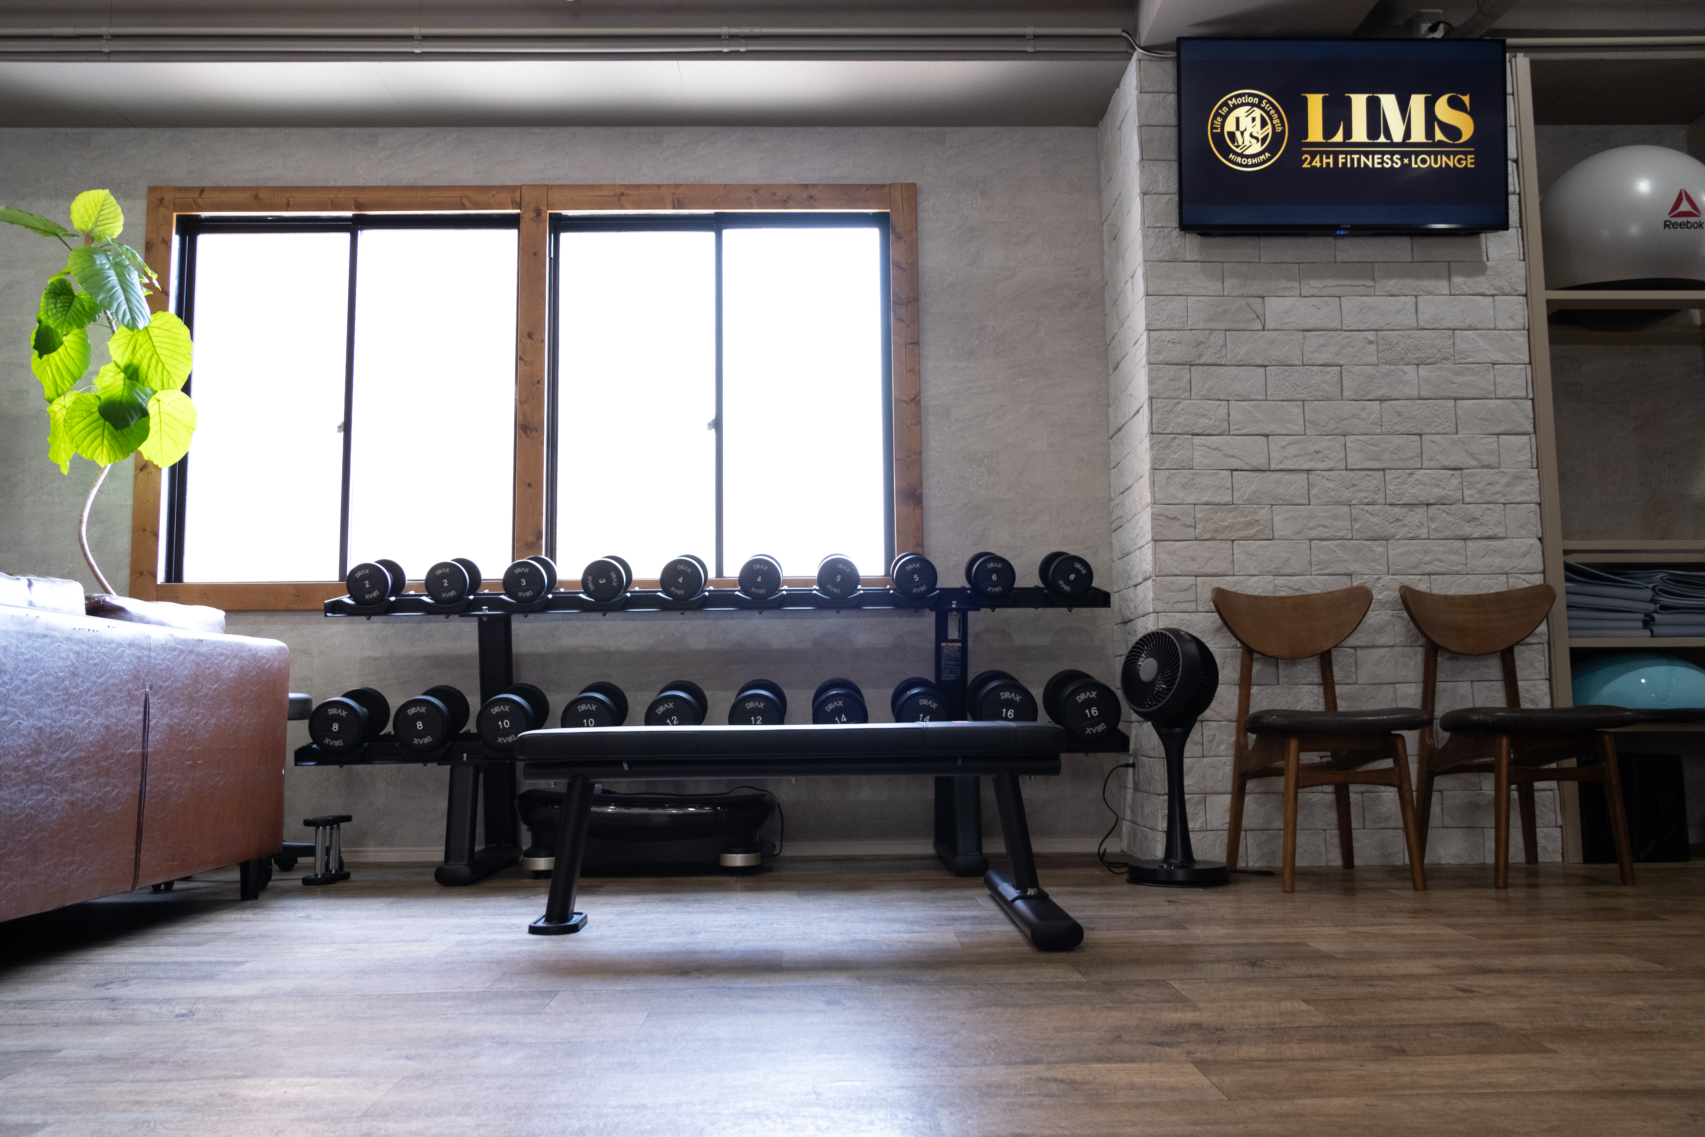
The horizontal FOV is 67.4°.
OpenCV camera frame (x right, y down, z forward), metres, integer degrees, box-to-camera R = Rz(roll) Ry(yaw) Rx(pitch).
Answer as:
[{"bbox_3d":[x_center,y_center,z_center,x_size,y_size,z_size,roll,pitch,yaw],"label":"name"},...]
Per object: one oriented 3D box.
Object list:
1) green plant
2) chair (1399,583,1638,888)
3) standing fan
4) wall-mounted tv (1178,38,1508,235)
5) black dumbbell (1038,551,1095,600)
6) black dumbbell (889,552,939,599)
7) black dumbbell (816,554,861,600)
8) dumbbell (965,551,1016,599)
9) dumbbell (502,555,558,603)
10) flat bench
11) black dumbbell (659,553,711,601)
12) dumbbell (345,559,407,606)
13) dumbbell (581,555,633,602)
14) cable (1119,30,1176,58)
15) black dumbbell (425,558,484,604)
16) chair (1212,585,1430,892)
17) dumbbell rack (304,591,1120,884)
[{"bbox_3d":[-2.175,-0.182,3.615,0.601,1.848,0.560,-1,-6,-1],"label":"green plant"},{"bbox_3d":[1.702,0.406,3.307,0.465,0.760,0.495,-1,-6,-1],"label":"chair"},{"bbox_3d":[0.813,0.475,3.291,0.272,0.640,0.272,4,-8,-38],"label":"standing fan"},{"bbox_3d":[1.430,-1.262,3.763,0.967,0.561,0.080,0,-1,-1],"label":"wall-mounted tv"},{"bbox_3d":[0.653,0.016,3.917,0.130,0.130,0.188,0,4,-1],"label":"black dumbbell"},{"bbox_3d":[0.178,0.019,3.650,0.120,0.120,0.175,-1,4,-1],"label":"black dumbbell"},{"bbox_3d":[-0.042,0.024,3.894,0.130,0.130,0.178,0,4,-1],"label":"black dumbbell"},{"bbox_3d":[0.421,0.019,3.911,0.130,0.130,0.188,0,4,-1],"label":"dumbbell"},{"bbox_3d":[-0.969,0.035,3.860,0.130,0.130,0.157,0,4,-1],"label":"dumbbell"},{"bbox_3d":[-0.122,0.534,2.691,1.155,0.413,0.700,-1,-6,-1],"label":"flat bench"},{"bbox_3d":[-0.506,0.029,3.877,0.130,0.130,0.168,0,4,-1],"label":"black dumbbell"},{"bbox_3d":[-1.426,0.040,3.844,0.130,0.130,0.147,0,4,-1],"label":"dumbbell"},{"bbox_3d":[-0.693,0.029,3.632,0.120,0.120,0.175,-1,4,-1],"label":"dumbbell"},{"bbox_3d":[0.857,-1.523,3.713,0.160,0.080,0.040,-1,-6,-1],"label":"cable"},{"bbox_3d":[-1.198,0.037,3.850,0.130,0.130,0.147,0,4,-1],"label":"black dumbbell"},{"bbox_3d":[1.185,0.409,3.279,0.465,0.760,0.495,-1,-6,-1],"label":"chair"},{"bbox_3d":[-0.360,0.441,3.607,2.155,0.805,0.600,-1,-6,-1],"label":"dumbbell rack"}]

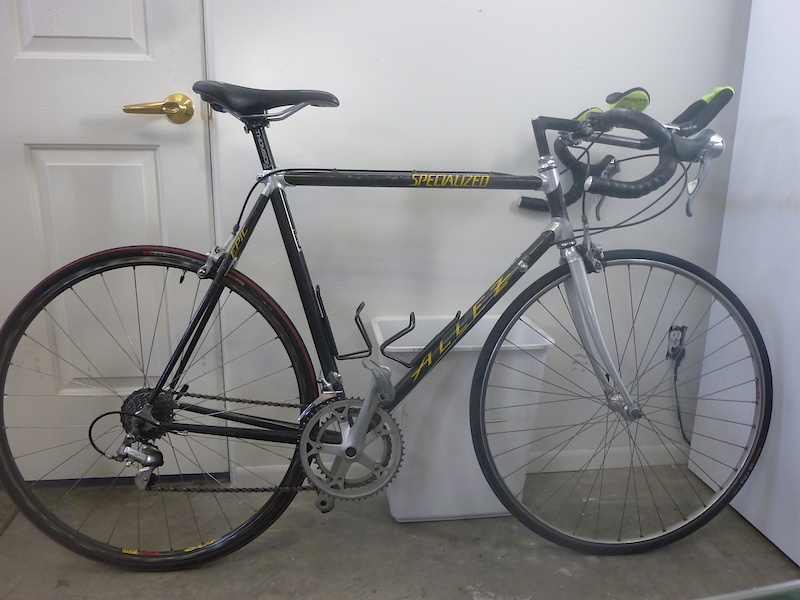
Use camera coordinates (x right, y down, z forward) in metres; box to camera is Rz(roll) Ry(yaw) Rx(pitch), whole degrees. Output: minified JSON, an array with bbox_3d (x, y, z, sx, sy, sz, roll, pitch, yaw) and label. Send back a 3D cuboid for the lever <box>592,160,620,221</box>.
[{"bbox_3d":[0.501,-0.268,1.403,0.062,0.142,0.042,0,5,-6],"label":"lever"}]

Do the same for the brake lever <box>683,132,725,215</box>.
[{"bbox_3d":[0.535,-0.221,1.015,0.062,0.142,0.042,0,5,-6],"label":"brake lever"}]

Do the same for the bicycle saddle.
[{"bbox_3d":[-0.260,-0.387,1.140,0.275,0.066,0.145,0,4,-3],"label":"bicycle saddle"}]

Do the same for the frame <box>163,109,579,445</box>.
[{"bbox_3d":[-0.074,-0.023,1.179,0.875,0.680,0.140,0,4,-3],"label":"frame"}]

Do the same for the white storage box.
[{"bbox_3d":[0.134,0.292,1.392,0.390,0.452,0.238,-1,13,-7],"label":"white storage box"}]

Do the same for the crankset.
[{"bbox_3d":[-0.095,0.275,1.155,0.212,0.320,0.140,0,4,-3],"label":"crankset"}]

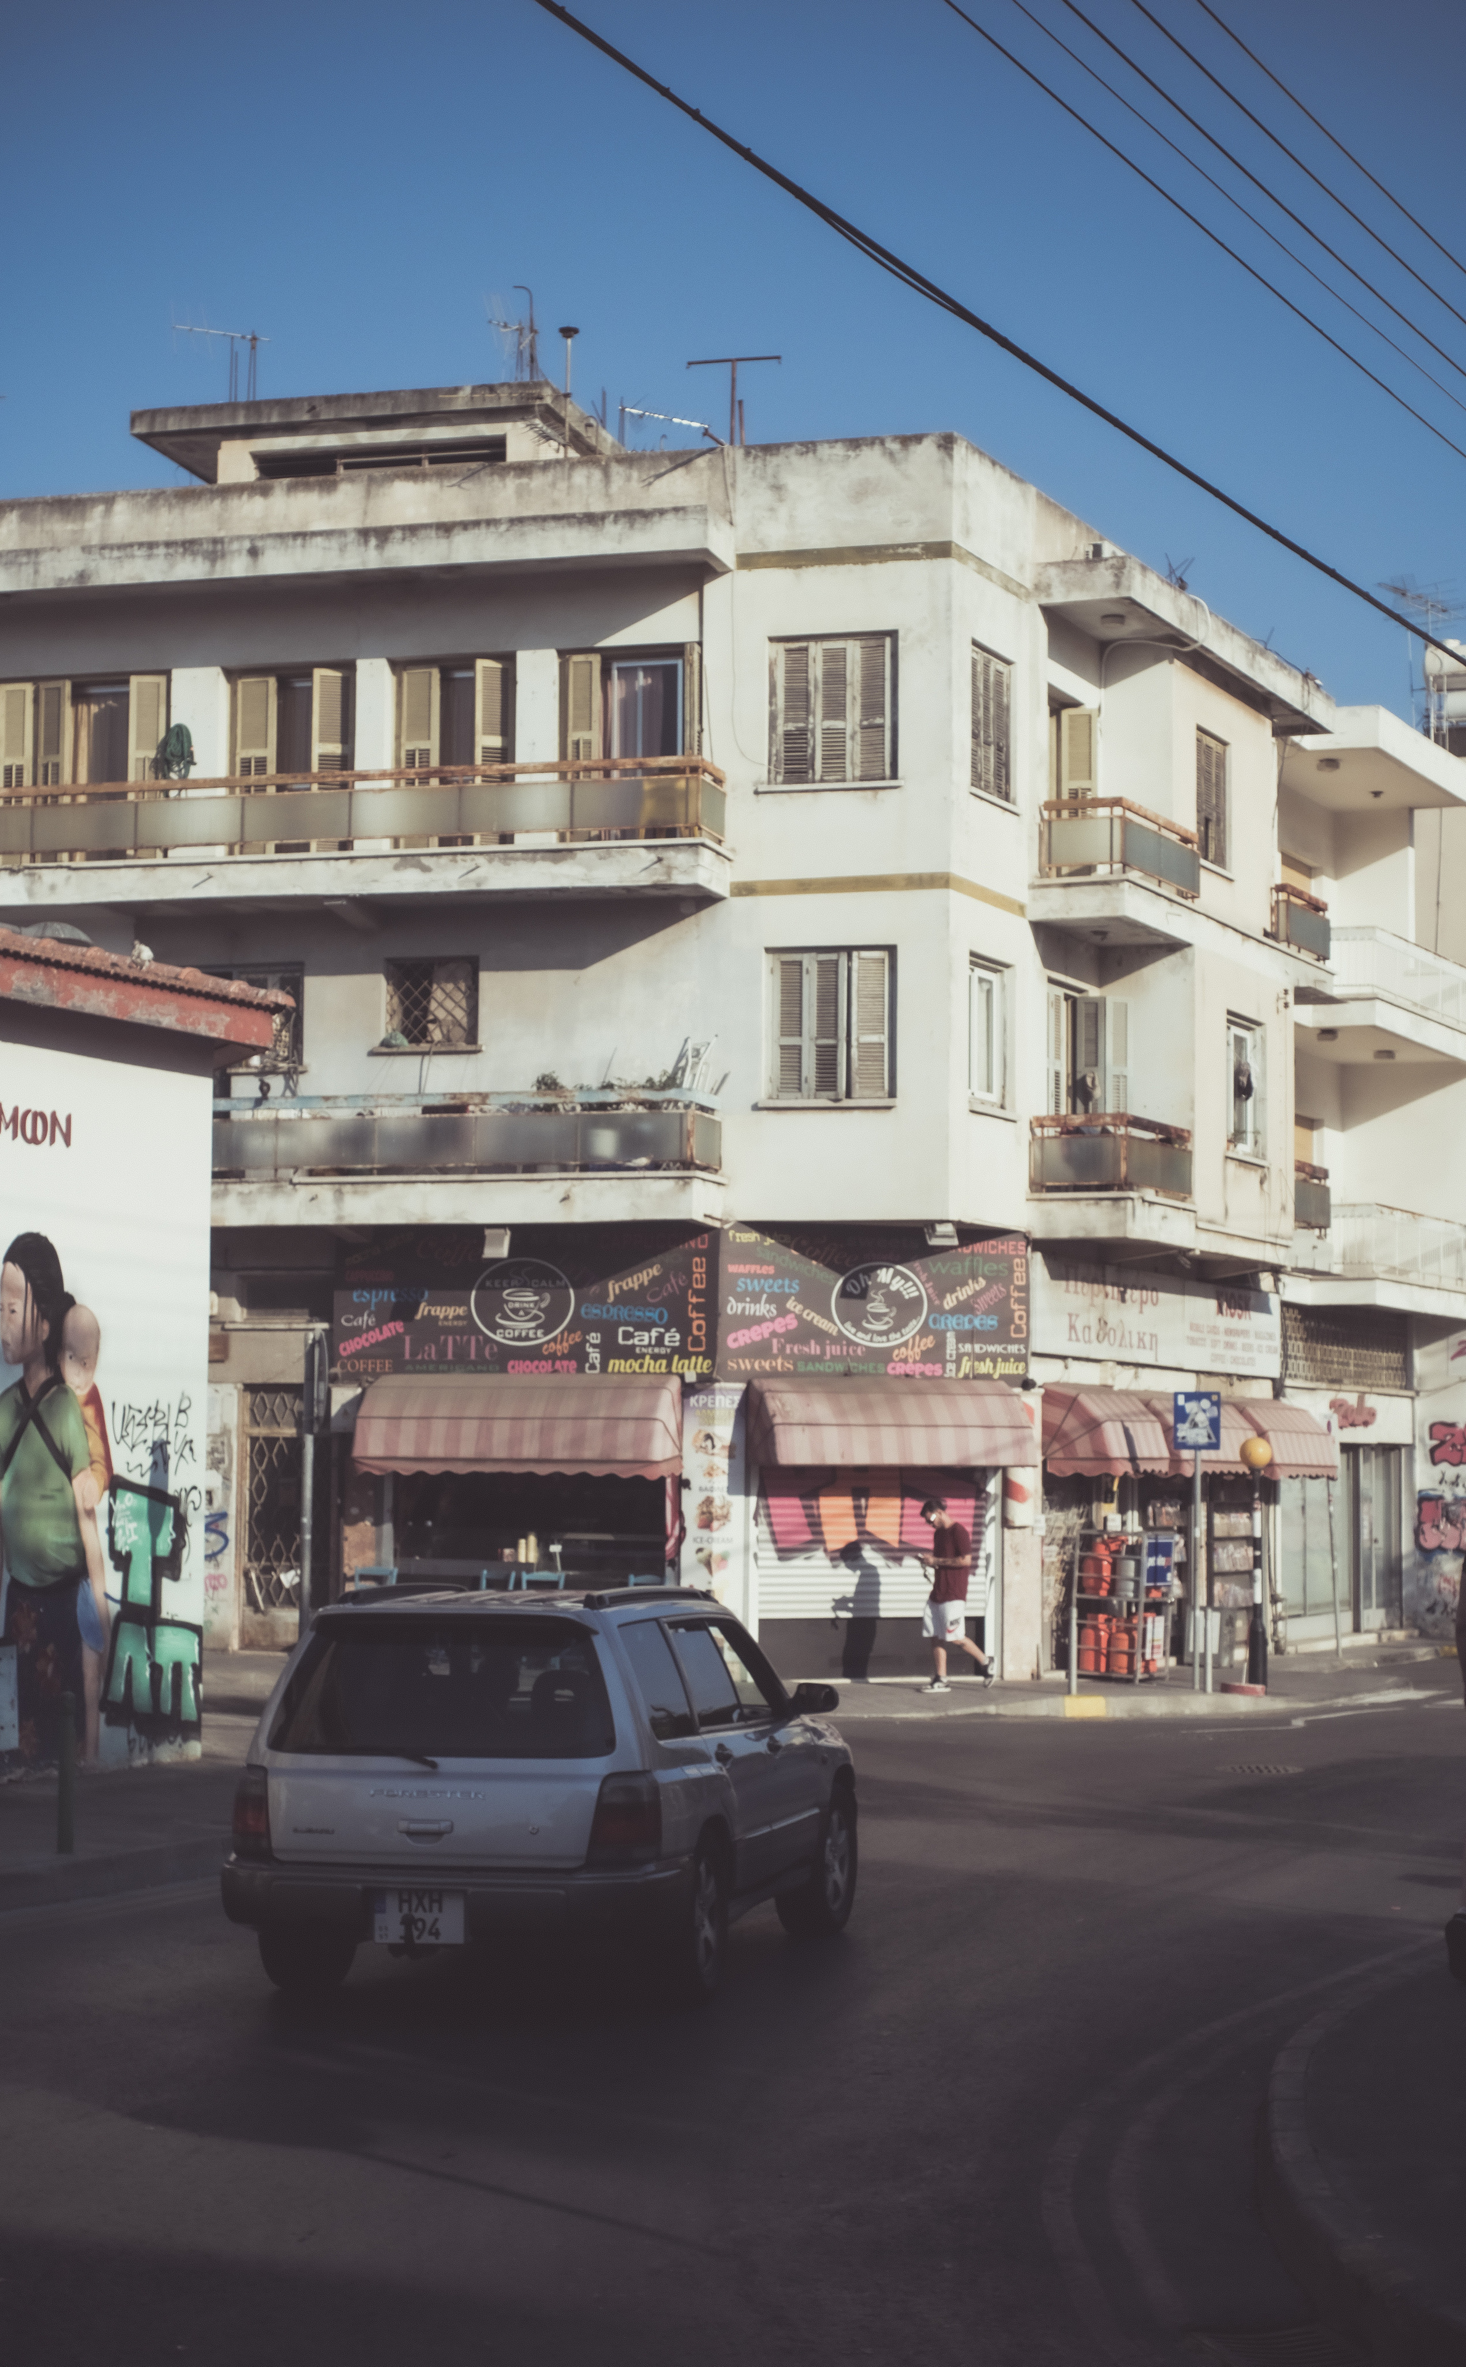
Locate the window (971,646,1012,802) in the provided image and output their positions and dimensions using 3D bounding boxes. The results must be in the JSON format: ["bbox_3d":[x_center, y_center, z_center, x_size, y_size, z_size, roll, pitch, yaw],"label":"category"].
[{"bbox_3d":[2.489,-4.439,26.954,0.140,1.472,0.900,-3,-7,32],"label":"window"}]

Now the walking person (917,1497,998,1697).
[{"bbox_3d":[1.999,3.679,24.659,0.700,1.710,0.500,2,-6,-12],"label":"walking person"}]

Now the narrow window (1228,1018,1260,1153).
[{"bbox_3d":[5.504,-1.022,29.867,0.140,1.498,1.087,-3,-7,32],"label":"narrow window"}]

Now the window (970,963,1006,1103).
[{"bbox_3d":[2.312,-1.362,25.610,0.140,1.290,0.930,-3,-7,31],"label":"window"}]

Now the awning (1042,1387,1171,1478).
[{"bbox_3d":[3.616,2.369,26.624,0.690,0.797,1.434,-3,-7,31],"label":"awning"}]

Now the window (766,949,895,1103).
[{"bbox_3d":[0.944,-1.518,26.211,1.236,1.460,0.140,-1,-6,12],"label":"window"}]

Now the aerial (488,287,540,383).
[{"bbox_3d":[-2.384,-9.270,30.154,0.500,1.119,0.570,-1,-6,12],"label":"aerial"}]

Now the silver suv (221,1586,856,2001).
[{"bbox_3d":[-0.612,2.581,12.108,1.760,1.590,4.450,-1,-9,14],"label":"silver suv"}]

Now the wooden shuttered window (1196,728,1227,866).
[{"bbox_3d":[4.945,-4.001,28.782,0.140,1.370,0.910,-3,-7,31],"label":"wooden shuttered window"}]

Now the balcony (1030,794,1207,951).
[{"bbox_3d":[3.967,-3.121,28.302,0.875,1.198,2.260,-3,-7,32],"label":"balcony"}]

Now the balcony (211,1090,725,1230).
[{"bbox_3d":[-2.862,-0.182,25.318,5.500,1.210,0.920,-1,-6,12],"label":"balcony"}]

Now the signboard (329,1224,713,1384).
[{"bbox_3d":[-2.024,1.158,26.483,3.856,1.470,0.060,-1,-6,12],"label":"signboard"}]

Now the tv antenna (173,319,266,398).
[{"bbox_3d":[-5.585,-8.947,30.105,1.050,1.064,0.450,3,-6,-22],"label":"tv antenna"}]

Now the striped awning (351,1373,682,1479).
[{"bbox_3d":[-2.025,2.273,25.986,2.960,0.961,0.800,-1,-6,12],"label":"striped awning"}]

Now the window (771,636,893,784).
[{"bbox_3d":[0.930,-4.376,25.438,1.200,1.410,0.140,-1,-6,12],"label":"window"}]

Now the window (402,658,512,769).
[{"bbox_3d":[-2.721,-4.215,27.276,1.205,2.047,0.200,-1,-6,12],"label":"window"}]

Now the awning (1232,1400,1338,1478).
[{"bbox_3d":[6.139,2.888,31.364,0.800,0.914,1.989,-3,-7,32],"label":"awning"}]

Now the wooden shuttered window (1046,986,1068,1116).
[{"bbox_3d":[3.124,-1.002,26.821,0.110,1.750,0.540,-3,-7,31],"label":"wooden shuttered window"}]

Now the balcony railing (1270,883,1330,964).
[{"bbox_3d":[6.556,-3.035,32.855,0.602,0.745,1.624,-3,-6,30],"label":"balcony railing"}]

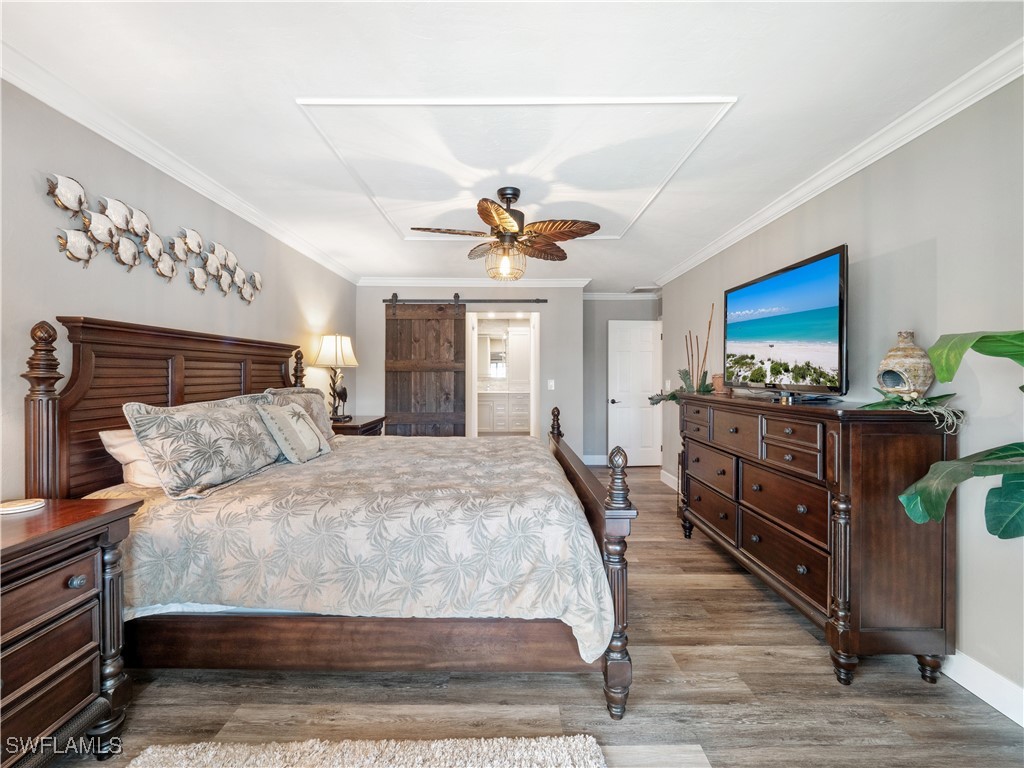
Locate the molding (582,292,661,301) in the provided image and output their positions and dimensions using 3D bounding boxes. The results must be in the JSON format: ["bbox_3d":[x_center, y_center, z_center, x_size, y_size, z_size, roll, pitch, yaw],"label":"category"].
[{"bbox_3d":[1.508,-1.235,5.870,1.150,0.110,0.090,0,1,0],"label":"molding"}]

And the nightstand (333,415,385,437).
[{"bbox_3d":[-1.541,0.771,3.885,0.520,0.850,0.714,0,1,0],"label":"nightstand"}]

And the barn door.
[{"bbox_3d":[-1.038,0.098,5.000,0.970,2.120,0.055,0,1,0],"label":"barn door"}]

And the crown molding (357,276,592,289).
[{"bbox_3d":[-0.462,-1.237,5.020,2.860,0.115,0.090,0,1,0],"label":"crown molding"}]

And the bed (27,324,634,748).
[{"bbox_3d":[-0.677,0.473,2.475,2.260,1.510,2.000,0,1,0],"label":"bed"}]

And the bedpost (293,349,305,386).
[{"bbox_3d":[-1.743,0.466,3.390,0.115,1.480,0.115,0,1,0],"label":"bedpost"}]

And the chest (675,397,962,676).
[{"bbox_3d":[1.578,0.657,2.487,0.530,1.137,1.600,0,1,0],"label":"chest"}]

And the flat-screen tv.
[{"bbox_3d":[1.523,-0.301,2.390,0.070,0.690,1.060,0,1,0],"label":"flat-screen tv"}]

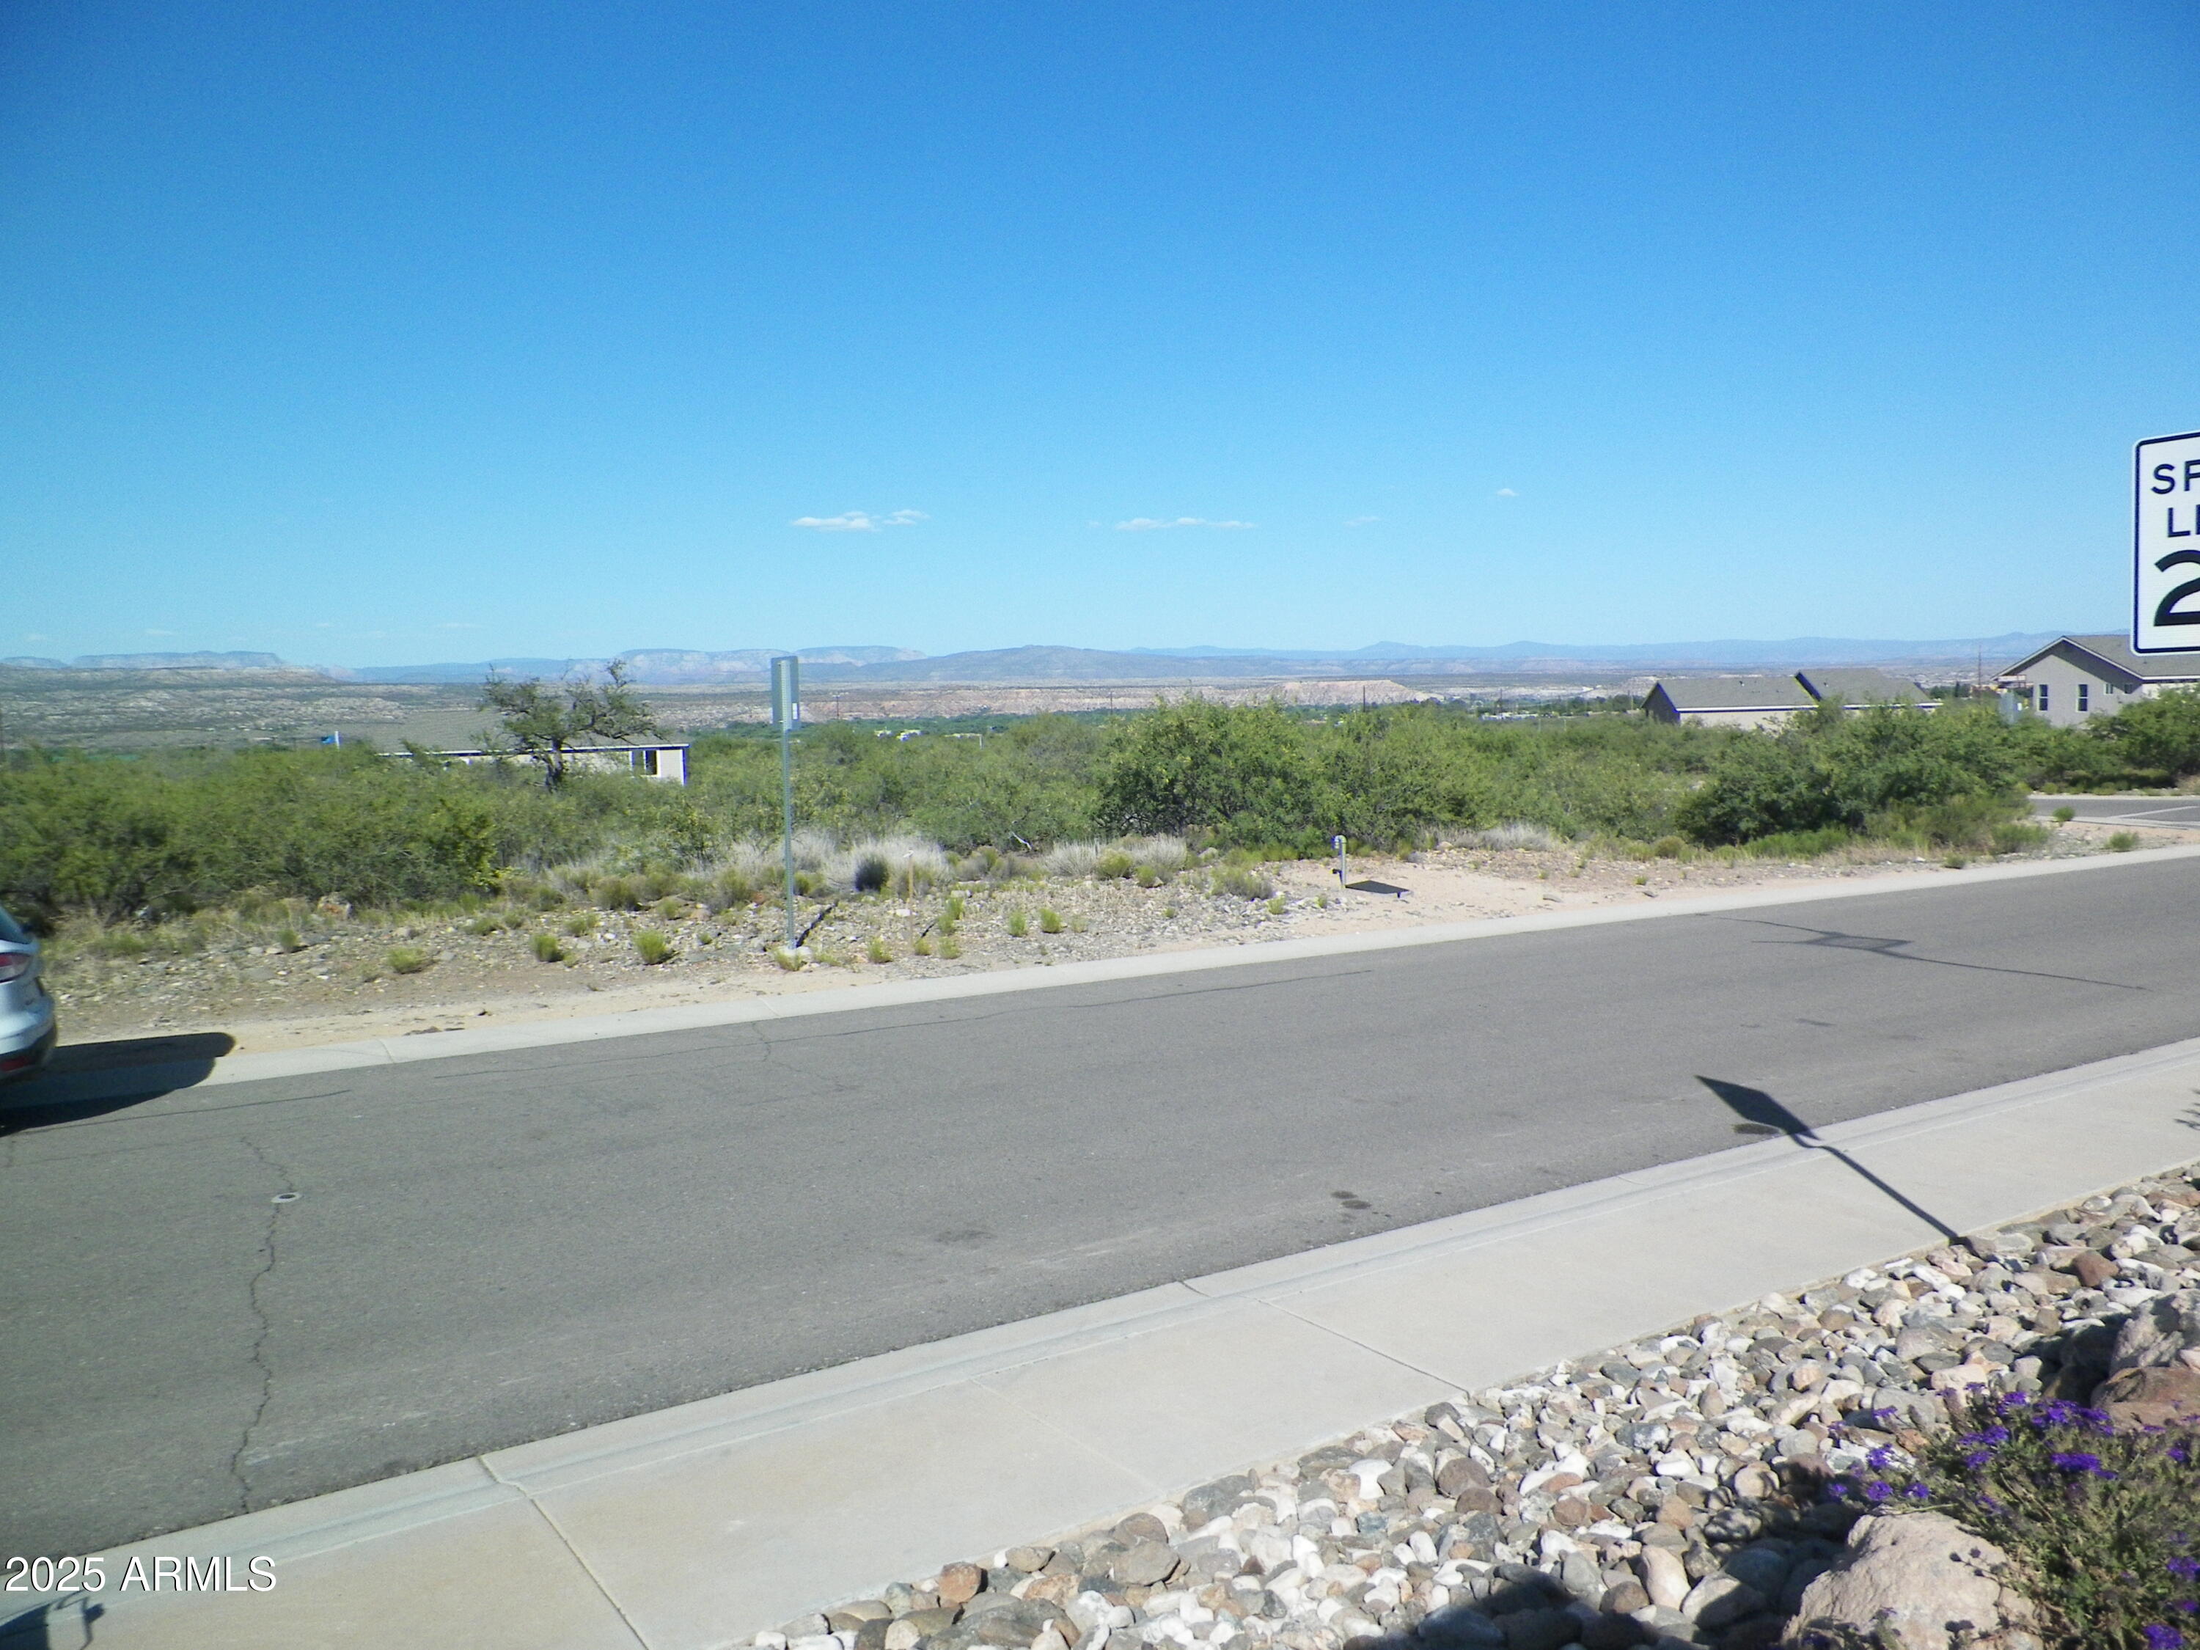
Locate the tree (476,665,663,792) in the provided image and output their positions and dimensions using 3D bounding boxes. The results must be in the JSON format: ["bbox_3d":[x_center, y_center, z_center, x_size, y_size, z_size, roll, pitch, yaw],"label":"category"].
[{"bbox_3d":[-13.349,-2.142,40.000,4.300,4.000,3.900,-1,5,0],"label":"tree"}]

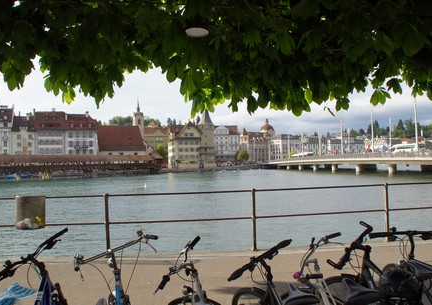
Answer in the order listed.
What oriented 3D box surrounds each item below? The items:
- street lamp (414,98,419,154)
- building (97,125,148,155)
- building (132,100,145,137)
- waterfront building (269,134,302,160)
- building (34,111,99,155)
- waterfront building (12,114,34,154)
[{"bbox_3d":[40.870,-5.020,70.130,0.450,12.000,0.450,-2,-2,-8],"label":"street lamp"},{"bbox_3d":[-40.790,-2.050,148.500,19.050,19.200,15.500,-1,-2,-20],"label":"building"},{"bbox_3d":[-35.210,-8.850,156.670,5.000,32.900,5.000,-1,-2,-20],"label":"building"},{"bbox_3d":[43.610,-2.360,232.400,24.310,19.200,15.000,-1,-2,-15],"label":"waterfront building"},{"bbox_3d":[-59.450,-4.340,139.190,22.120,24.400,14.500,-1,-2,-18],"label":"building"},{"bbox_3d":[-73.290,-3.210,133.860,7.720,22.700,14.000,-1,-2,-18],"label":"waterfront building"}]

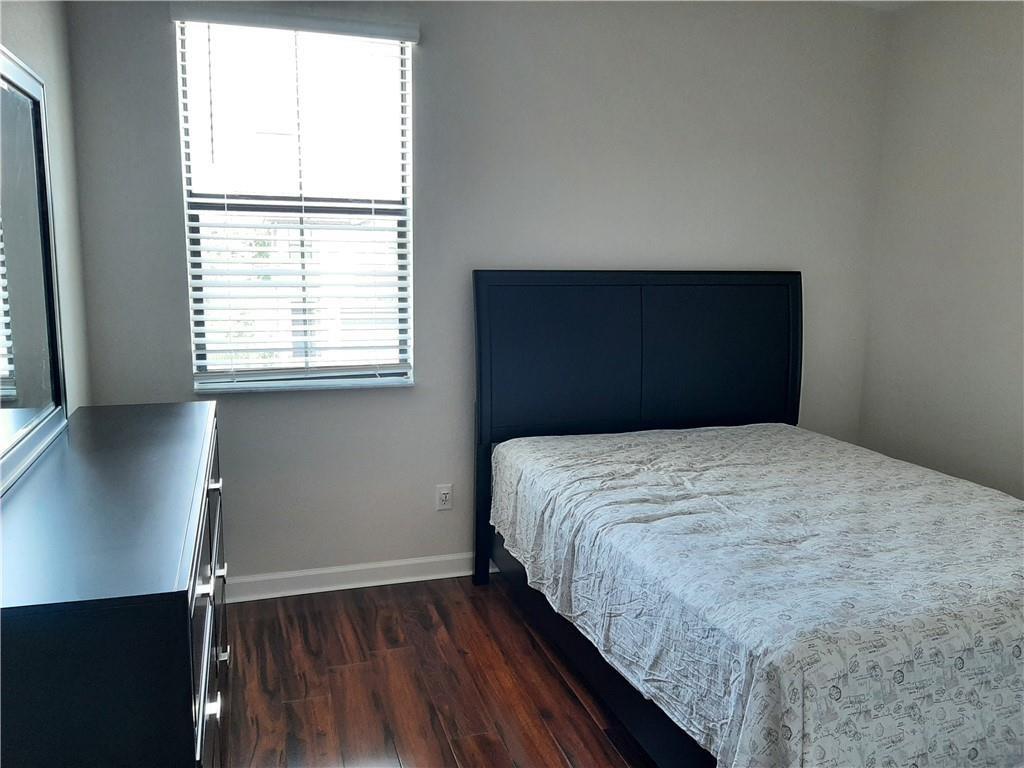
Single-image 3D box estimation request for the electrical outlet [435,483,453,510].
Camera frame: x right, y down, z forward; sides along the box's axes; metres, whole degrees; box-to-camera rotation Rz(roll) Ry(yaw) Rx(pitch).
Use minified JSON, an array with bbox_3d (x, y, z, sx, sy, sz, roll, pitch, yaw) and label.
[{"bbox_3d":[-0.300,0.510,3.449,0.071,0.120,0.010,-2,10,-19],"label":"electrical outlet"}]

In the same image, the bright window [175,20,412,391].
[{"bbox_3d":[-0.840,-0.676,3.102,0.883,1.393,0.100,-2,10,-19],"label":"bright window"}]

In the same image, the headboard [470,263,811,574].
[{"bbox_3d":[0.626,0.172,3.647,1.693,1.397,0.100,-2,10,-19],"label":"headboard"}]

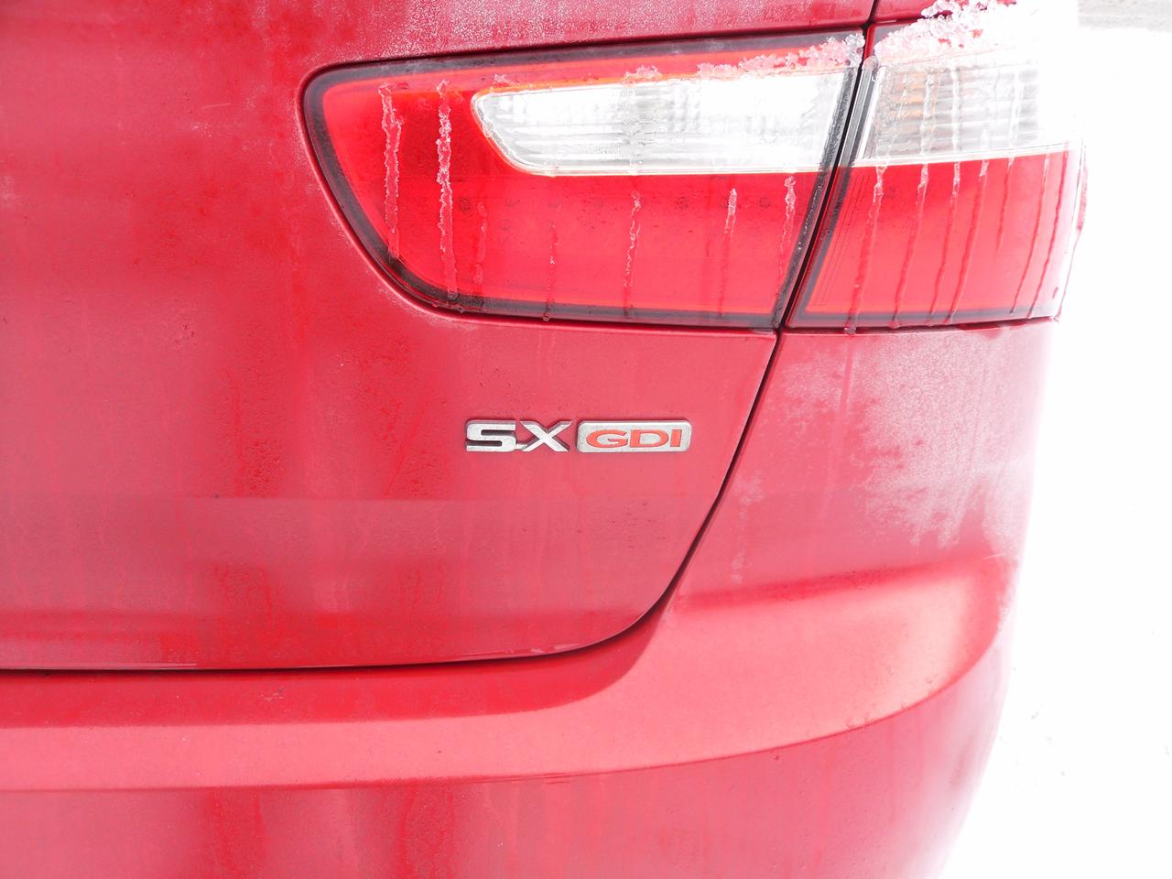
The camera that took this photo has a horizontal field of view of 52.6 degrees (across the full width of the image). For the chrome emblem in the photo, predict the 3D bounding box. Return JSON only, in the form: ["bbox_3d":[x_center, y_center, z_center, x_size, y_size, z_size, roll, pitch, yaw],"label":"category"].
[{"bbox_3d":[-0.005,-0.002,0.720,0.137,0.020,0.005,-1,29,-2],"label":"chrome emblem"}]

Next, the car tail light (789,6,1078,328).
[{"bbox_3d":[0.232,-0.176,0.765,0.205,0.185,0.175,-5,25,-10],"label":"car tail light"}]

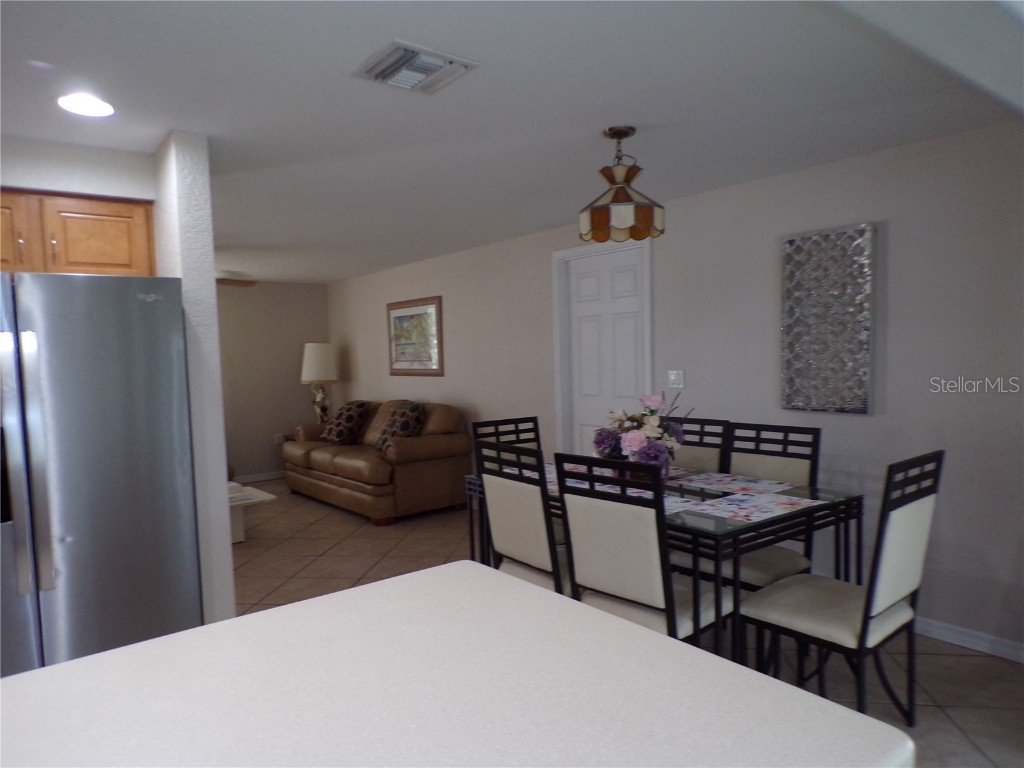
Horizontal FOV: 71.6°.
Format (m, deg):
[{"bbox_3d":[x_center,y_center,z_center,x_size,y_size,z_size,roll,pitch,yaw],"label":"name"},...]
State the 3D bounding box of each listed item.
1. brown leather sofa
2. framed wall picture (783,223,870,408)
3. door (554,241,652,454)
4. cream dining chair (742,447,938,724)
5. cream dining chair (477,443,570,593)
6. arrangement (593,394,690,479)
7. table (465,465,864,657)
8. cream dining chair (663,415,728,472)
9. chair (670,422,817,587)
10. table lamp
[{"bbox_3d":[-1.321,0.646,6.718,0.950,0.910,2.040,-4,3,-37],"label":"brown leather sofa"},{"bbox_3d":[1.595,-0.312,3.604,0.050,0.896,0.463,-4,3,-37],"label":"framed wall picture"},{"bbox_3d":[0.641,0.088,4.973,0.100,2.090,0.930,-4,3,-37],"label":"door"},{"bbox_3d":[1.158,0.736,2.513,0.445,1.003,0.540,-4,4,-40],"label":"cream dining chair"},{"bbox_3d":[0.193,0.735,3.053,0.540,1.003,0.445,-4,3,-37],"label":"cream dining chair"},{"bbox_3d":[0.574,0.250,3.222,0.380,0.425,0.420,-4,3,-37],"label":"arrangement"},{"bbox_3d":[0.603,0.839,3.248,0.910,0.755,1.540,-3,3,-36],"label":"table"},{"bbox_3d":[0.755,0.696,3.564,0.540,1.003,0.445,-4,4,-39],"label":"cream dining chair"},{"bbox_3d":[1.036,0.708,3.162,0.540,1.003,0.445,-4,4,-40],"label":"chair"},{"bbox_3d":[-2.158,0.010,8.024,0.400,0.940,0.400,-4,3,-37],"label":"table lamp"}]

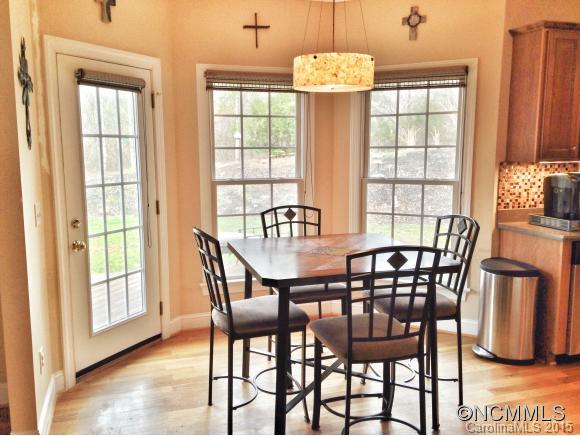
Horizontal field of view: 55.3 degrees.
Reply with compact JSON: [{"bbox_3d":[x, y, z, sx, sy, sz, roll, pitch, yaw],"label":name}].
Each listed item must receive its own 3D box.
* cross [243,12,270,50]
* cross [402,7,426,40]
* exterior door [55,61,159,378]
[{"bbox_3d":[-0.264,-1.500,4.425,0.232,0.275,0.020,-3,8,-19],"label":"cross"},{"bbox_3d":[0.970,-1.525,4.334,0.190,0.257,0.025,3,8,26],"label":"cross"},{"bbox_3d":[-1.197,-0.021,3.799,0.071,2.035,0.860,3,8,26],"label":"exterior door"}]

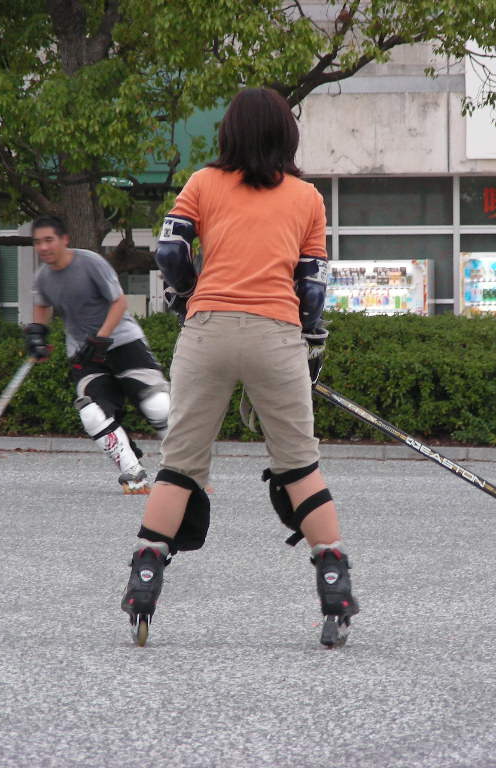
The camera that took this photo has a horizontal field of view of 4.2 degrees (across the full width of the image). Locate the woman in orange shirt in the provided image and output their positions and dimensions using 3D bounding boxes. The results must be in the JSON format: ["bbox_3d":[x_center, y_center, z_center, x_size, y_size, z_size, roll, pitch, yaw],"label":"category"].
[{"bbox_3d":[-0.024,-0.043,18.900,0.660,1.555,0.550,0,1,0],"label":"woman in orange shirt"}]

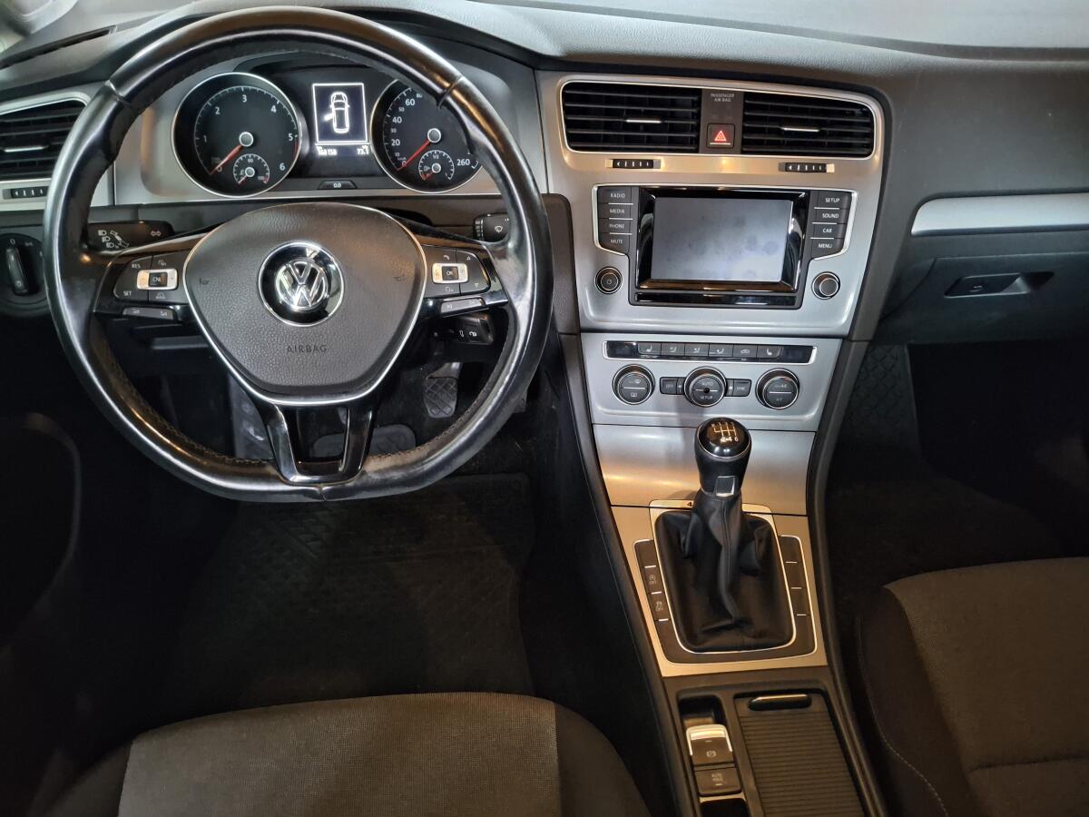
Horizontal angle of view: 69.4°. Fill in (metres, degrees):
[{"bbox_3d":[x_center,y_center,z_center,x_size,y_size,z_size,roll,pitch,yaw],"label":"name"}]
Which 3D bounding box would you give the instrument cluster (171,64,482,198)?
[{"bbox_3d":[-0.200,-0.261,0.745,0.305,0.125,0.060,-2,12,-2],"label":"instrument cluster"}]

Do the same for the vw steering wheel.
[{"bbox_3d":[-0.176,-0.104,0.599,0.372,0.362,0.090,-2,13,-3],"label":"vw steering wheel"}]

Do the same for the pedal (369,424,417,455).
[{"bbox_3d":[-0.247,0.055,1.270,0.080,0.065,0.030,-1,16,0],"label":"pedal"}]

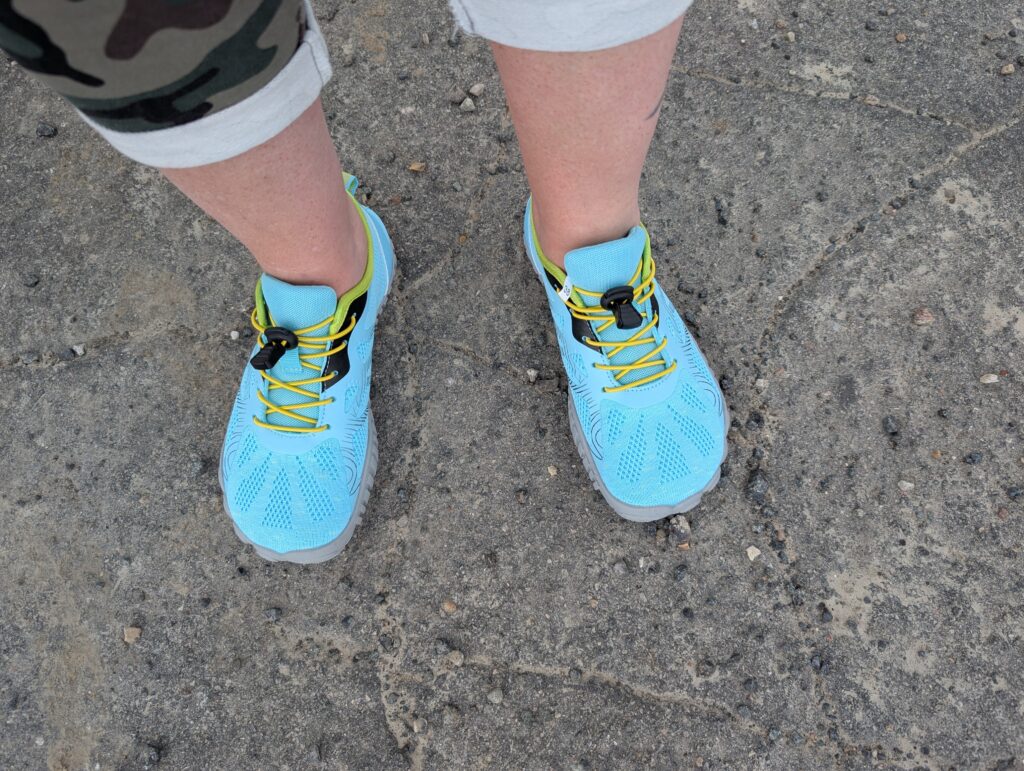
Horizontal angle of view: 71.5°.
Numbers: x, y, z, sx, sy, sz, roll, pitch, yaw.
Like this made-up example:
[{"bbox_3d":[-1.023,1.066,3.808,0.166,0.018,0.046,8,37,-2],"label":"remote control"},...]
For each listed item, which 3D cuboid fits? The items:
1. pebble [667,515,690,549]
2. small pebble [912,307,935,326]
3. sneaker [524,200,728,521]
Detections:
[{"bbox_3d":[0.109,0.094,0.461,0.015,0.013,0.021,0,70,0],"label":"pebble"},{"bbox_3d":[0.298,-0.050,0.515,0.017,0.008,0.015,0,70,0],"label":"small pebble"},{"bbox_3d":[0.071,-0.040,0.469,0.103,0.090,0.258,-15,71,-5],"label":"sneaker"}]

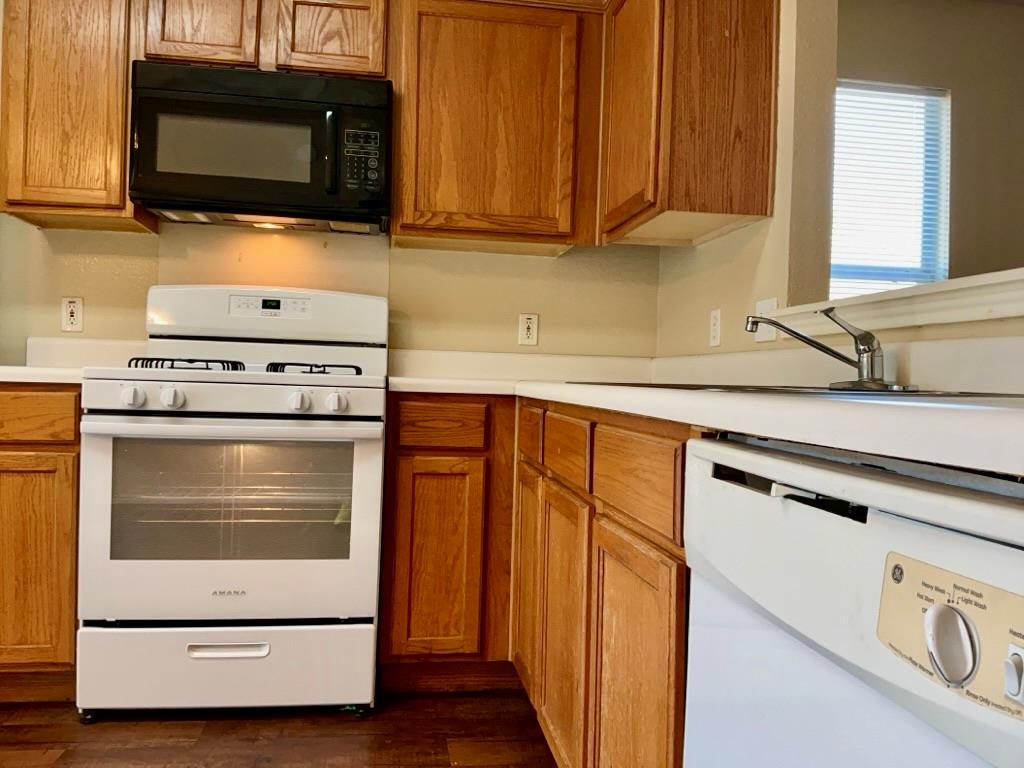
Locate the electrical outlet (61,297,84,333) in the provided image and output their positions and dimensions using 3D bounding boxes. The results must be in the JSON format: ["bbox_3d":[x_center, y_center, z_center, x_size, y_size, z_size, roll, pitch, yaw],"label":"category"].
[{"bbox_3d":[-1.493,-0.235,2.709,0.070,0.115,0.008,2,0,-8],"label":"electrical outlet"}]

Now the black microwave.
[{"bbox_3d":[-0.778,-0.735,2.604,0.756,0.424,0.412,2,0,-8],"label":"black microwave"}]

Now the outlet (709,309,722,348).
[{"bbox_3d":[0.622,-0.172,2.455,0.008,0.113,0.071,2,0,-8],"label":"outlet"}]

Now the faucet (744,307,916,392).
[{"bbox_3d":[0.560,-0.065,1.469,0.276,0.155,0.260,2,0,-8],"label":"faucet"}]

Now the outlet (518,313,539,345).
[{"bbox_3d":[0.063,-0.200,2.938,0.070,0.114,0.008,2,0,-8],"label":"outlet"}]

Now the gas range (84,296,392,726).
[{"bbox_3d":[-0.770,0.290,2.399,0.756,1.203,0.705,2,0,-8],"label":"gas range"}]

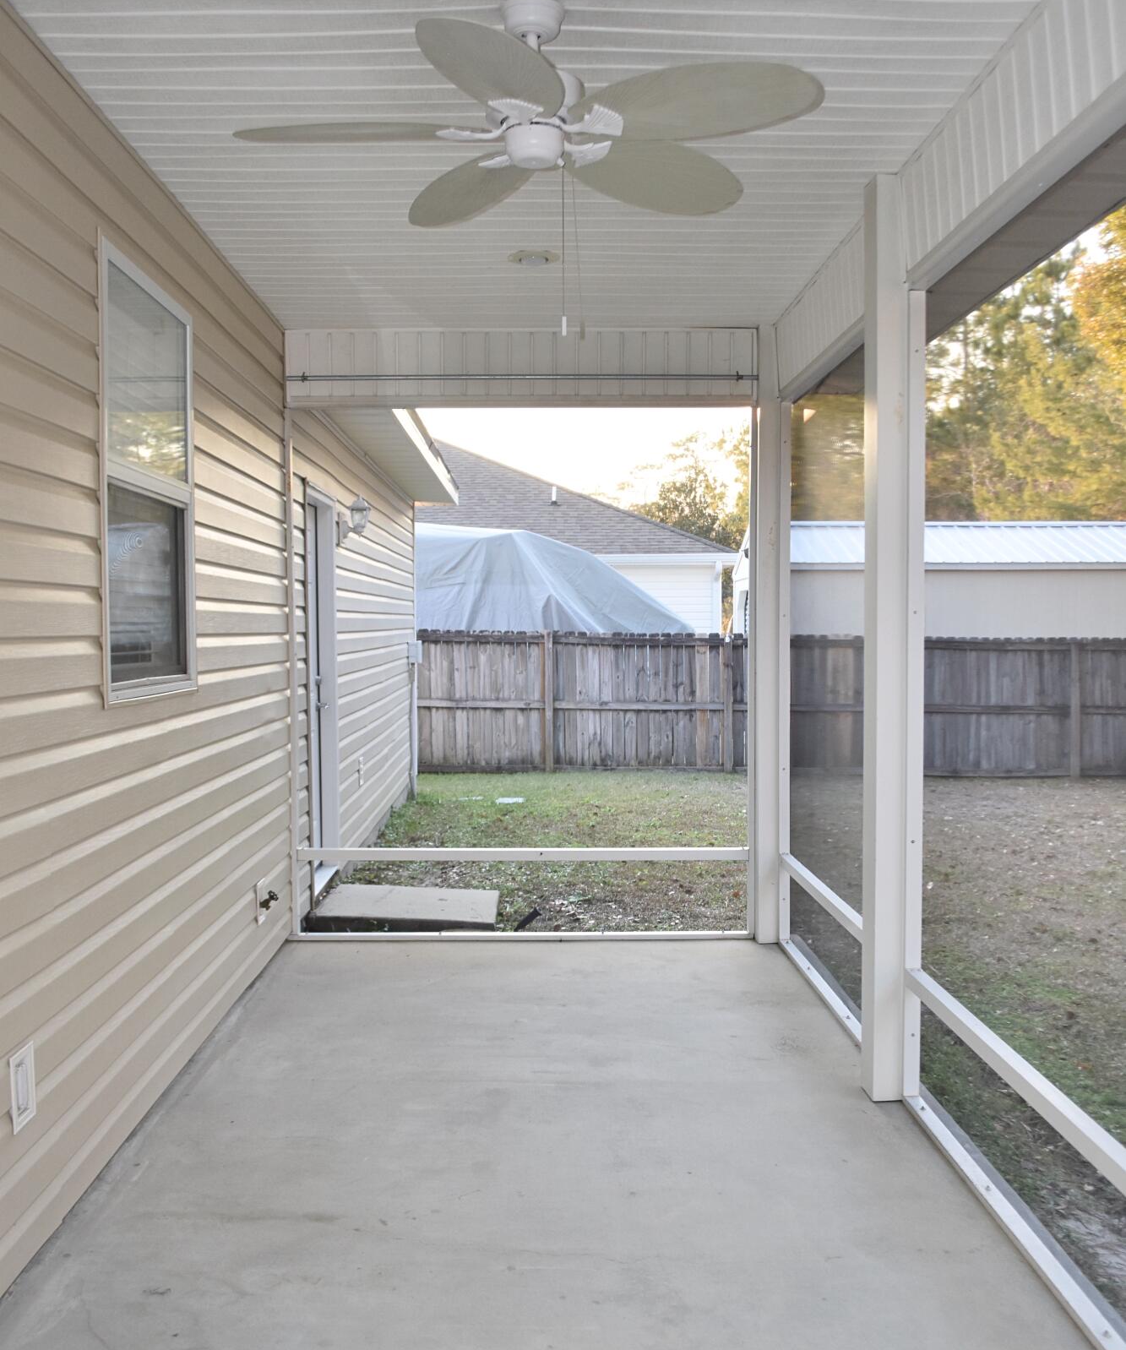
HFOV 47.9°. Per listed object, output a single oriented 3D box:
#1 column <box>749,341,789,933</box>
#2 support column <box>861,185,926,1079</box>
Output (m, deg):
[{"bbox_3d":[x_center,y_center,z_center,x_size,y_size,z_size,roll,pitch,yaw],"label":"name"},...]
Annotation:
[{"bbox_3d":[0.957,-0.172,5.770,0.142,2.781,0.142,0,2,-1],"label":"column"},{"bbox_3d":[1.006,-0.093,3.881,0.142,2.781,0.142,0,2,-1],"label":"support column"}]

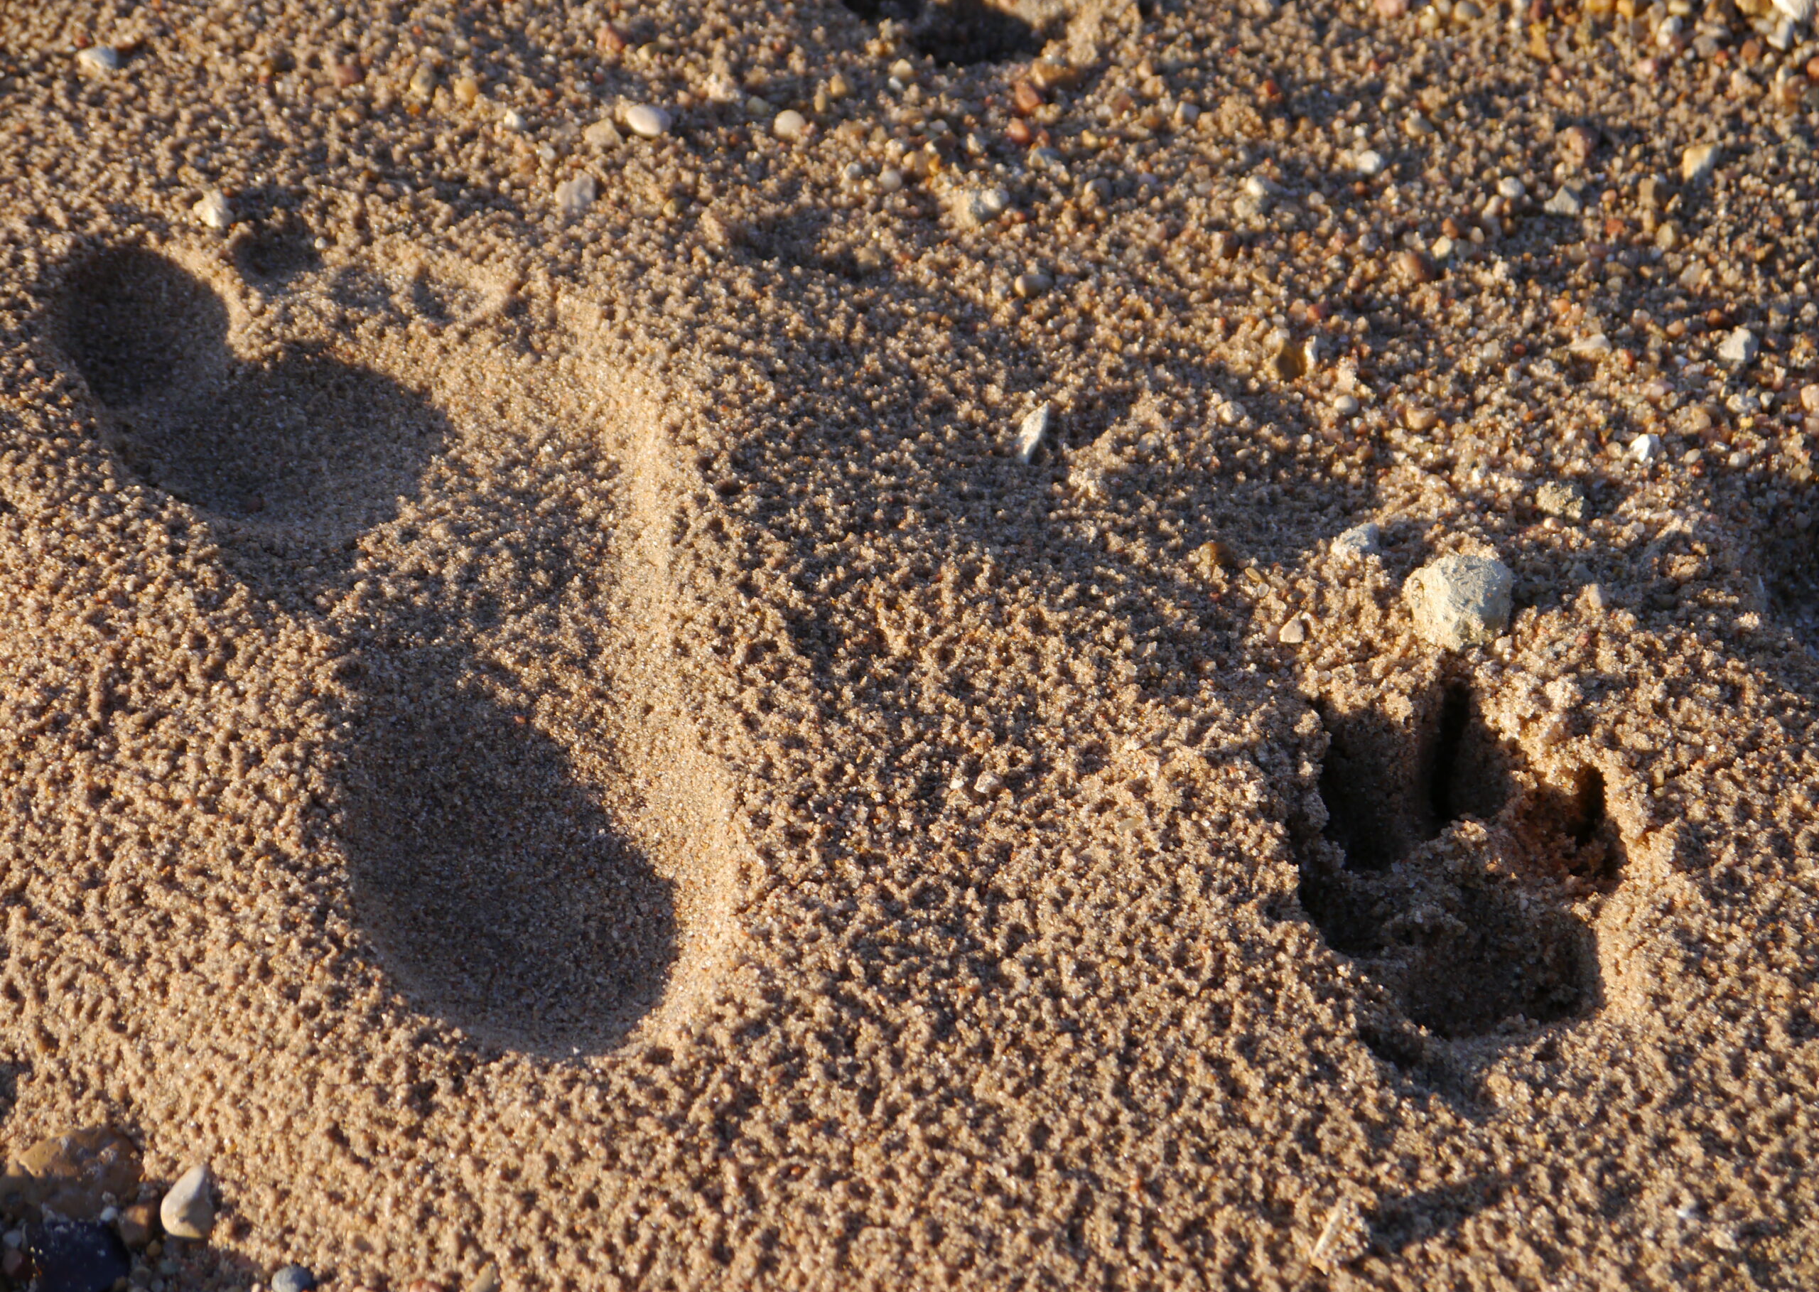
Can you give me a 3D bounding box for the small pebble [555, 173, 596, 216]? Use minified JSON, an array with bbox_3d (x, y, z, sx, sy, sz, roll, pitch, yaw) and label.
[{"bbox_3d":[-0.074,-0.100,0.980,0.009,0.008,0.011,0,43,0],"label":"small pebble"}]

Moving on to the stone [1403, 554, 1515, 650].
[{"bbox_3d":[0.118,-0.010,0.952,0.024,0.019,0.021,0,51,0],"label":"stone"}]

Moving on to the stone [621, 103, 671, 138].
[{"bbox_3d":[-0.059,-0.119,1.001,0.011,0.006,0.009,14,45,14],"label":"stone"}]

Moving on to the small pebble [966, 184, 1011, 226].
[{"bbox_3d":[0.018,-0.103,1.031,0.010,0.007,0.011,0,51,0],"label":"small pebble"}]

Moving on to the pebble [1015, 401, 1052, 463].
[{"bbox_3d":[0.026,-0.045,0.921,0.006,0.007,0.017,10,44,11],"label":"pebble"}]

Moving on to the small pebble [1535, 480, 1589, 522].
[{"bbox_3d":[0.144,-0.032,0.974,0.012,0.008,0.010,0,51,0],"label":"small pebble"}]

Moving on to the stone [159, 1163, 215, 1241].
[{"bbox_3d":[-0.141,0.108,0.859,0.010,0.011,0.017,0,51,0],"label":"stone"}]

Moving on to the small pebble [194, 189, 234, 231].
[{"bbox_3d":[-0.162,-0.102,1.030,0.009,0.007,0.011,0,51,0],"label":"small pebble"}]

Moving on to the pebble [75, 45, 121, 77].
[{"bbox_3d":[-0.195,-0.141,1.062,0.010,0.006,0.009,0,51,0],"label":"pebble"}]

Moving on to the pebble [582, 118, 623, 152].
[{"bbox_3d":[-0.069,-0.115,0.997,0.009,0.006,0.008,0,43,0],"label":"pebble"}]

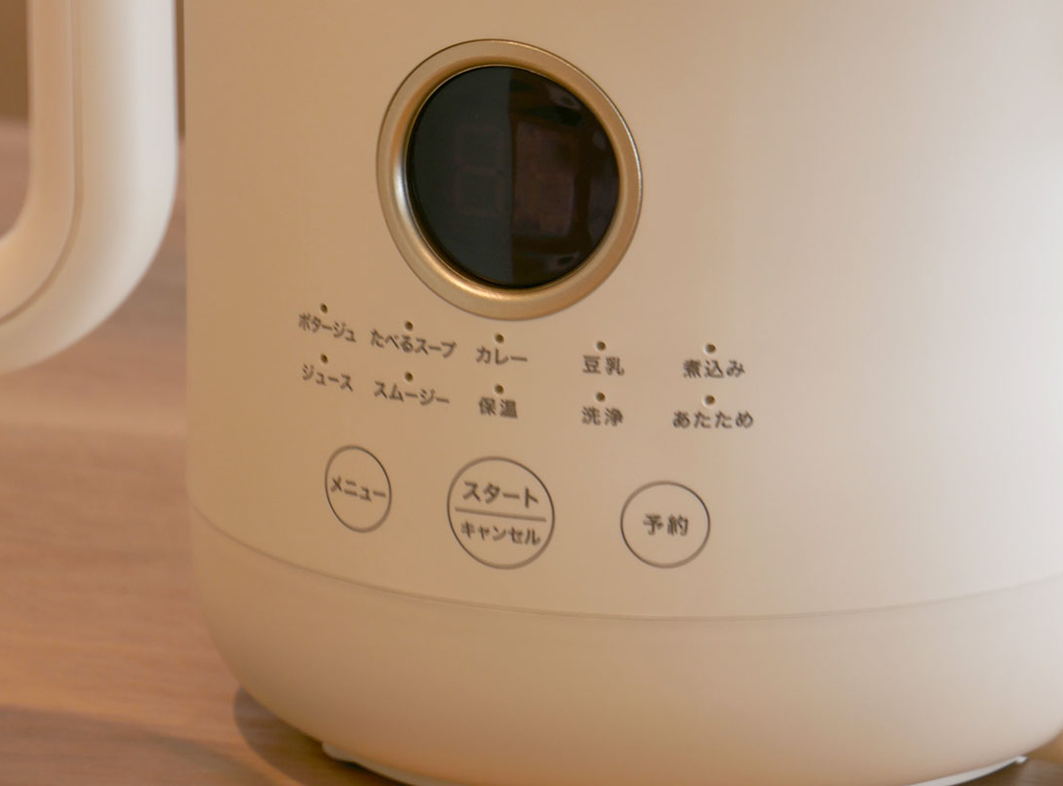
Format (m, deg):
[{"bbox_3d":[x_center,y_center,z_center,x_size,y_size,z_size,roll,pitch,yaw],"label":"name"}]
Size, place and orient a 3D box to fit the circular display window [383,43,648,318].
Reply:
[{"bbox_3d":[-0.003,-0.027,0.833,0.036,0.037,0.006,6,16,20],"label":"circular display window"}]

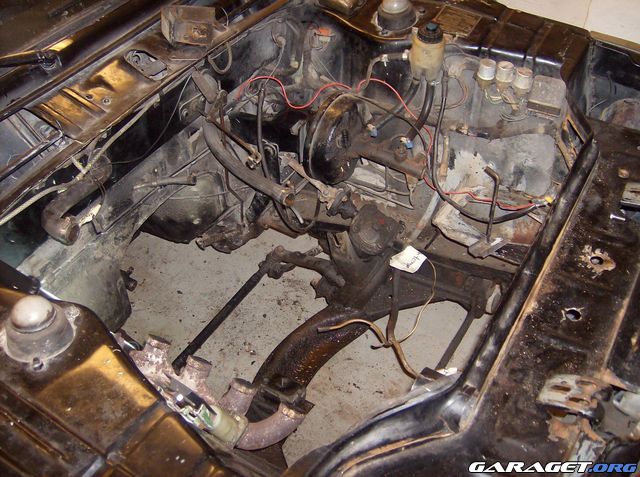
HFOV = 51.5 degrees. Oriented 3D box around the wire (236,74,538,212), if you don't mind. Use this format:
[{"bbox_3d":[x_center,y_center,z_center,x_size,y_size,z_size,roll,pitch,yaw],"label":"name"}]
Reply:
[{"bbox_3d":[0.150,-0.234,1.465,0.700,0.200,0.160,24,48,18],"label":"wire"}]

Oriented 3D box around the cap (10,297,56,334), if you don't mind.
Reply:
[{"bbox_3d":[-0.353,0.094,0.819,0.054,0.026,0.054,3,40,-2],"label":"cap"}]

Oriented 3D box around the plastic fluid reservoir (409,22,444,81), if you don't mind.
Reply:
[{"bbox_3d":[0.240,-0.418,1.480,0.076,0.120,0.078,0,45,0],"label":"plastic fluid reservoir"}]

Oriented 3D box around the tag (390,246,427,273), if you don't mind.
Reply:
[{"bbox_3d":[0.187,0.044,1.400,0.048,0.008,0.048,42,84,12],"label":"tag"}]

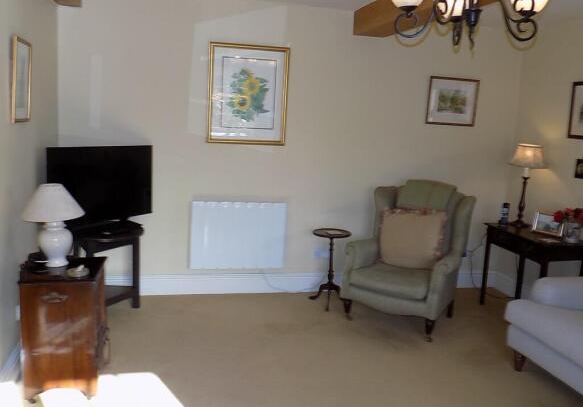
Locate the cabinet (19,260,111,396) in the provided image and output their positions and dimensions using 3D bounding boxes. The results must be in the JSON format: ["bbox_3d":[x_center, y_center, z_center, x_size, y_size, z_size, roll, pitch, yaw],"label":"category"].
[{"bbox_3d":[-1.208,0.649,2.732,0.358,0.636,0.472,1,9,-13],"label":"cabinet"}]

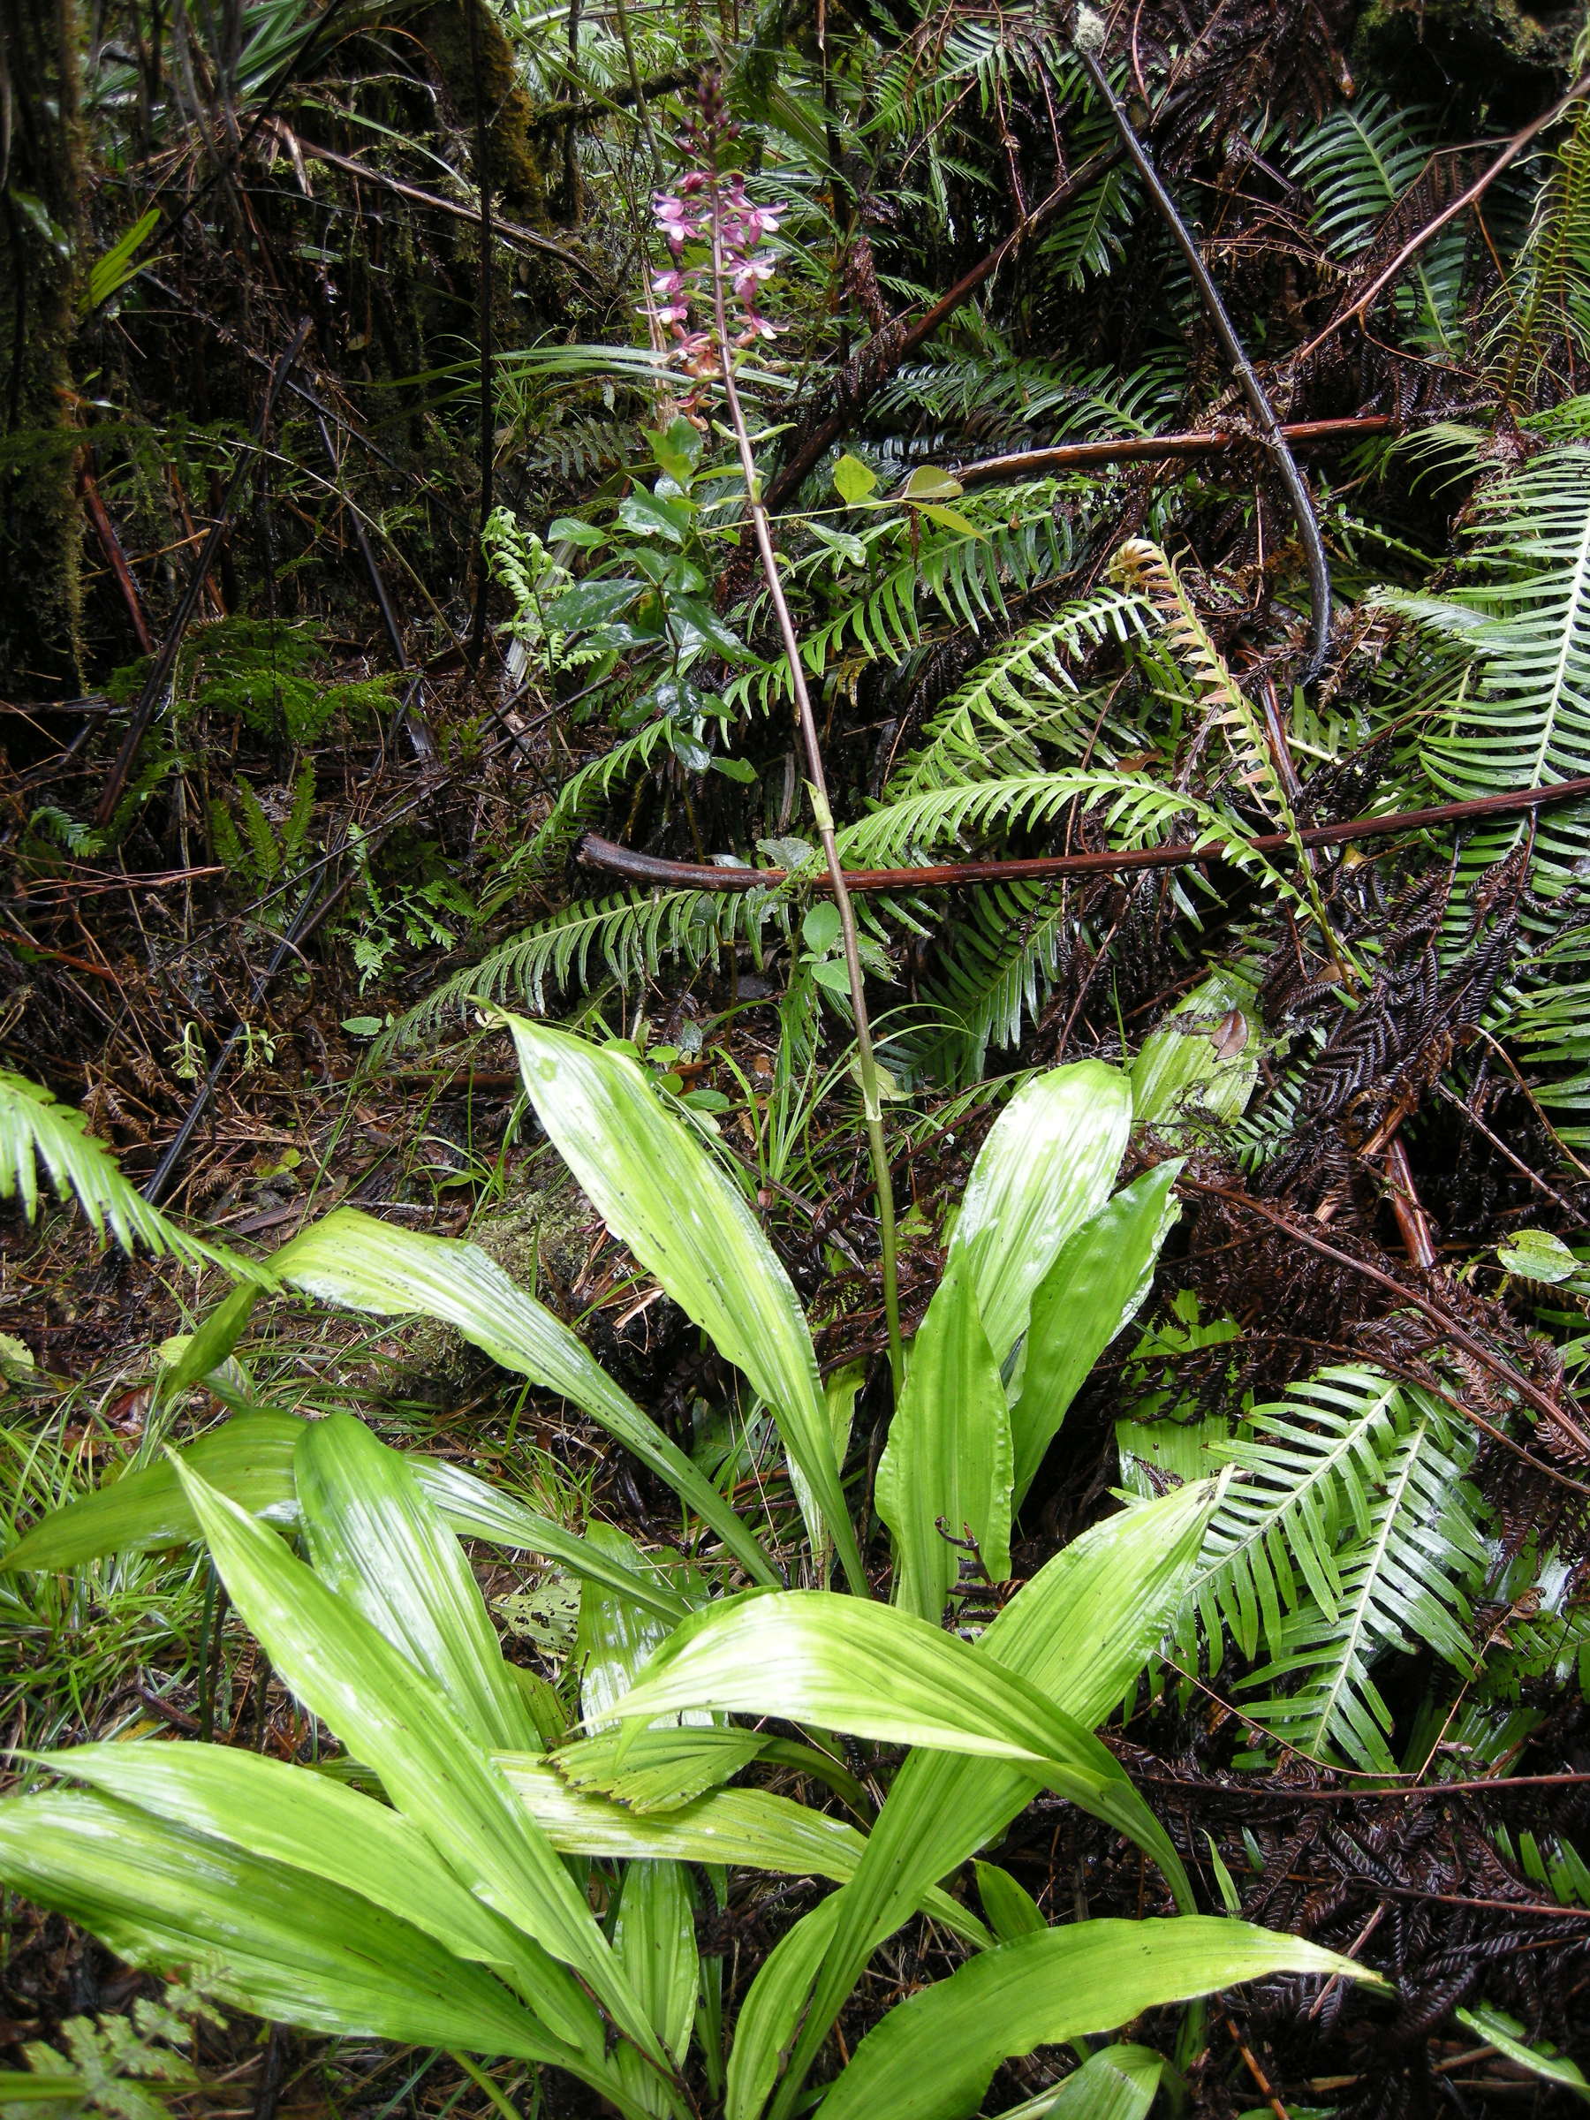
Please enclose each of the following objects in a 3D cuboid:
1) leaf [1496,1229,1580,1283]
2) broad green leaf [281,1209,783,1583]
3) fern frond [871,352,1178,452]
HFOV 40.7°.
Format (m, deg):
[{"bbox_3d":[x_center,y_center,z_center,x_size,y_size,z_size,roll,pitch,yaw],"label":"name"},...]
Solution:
[{"bbox_3d":[0.499,0.132,1.440,0.055,0.012,0.038,13,56,21],"label":"leaf"},{"bbox_3d":[-0.162,0.216,1.310,0.371,0.075,0.080,32,47,-2],"label":"broad green leaf"},{"bbox_3d":[0.230,-0.659,2.150,0.300,0.080,0.130,0,22,0],"label":"fern frond"}]

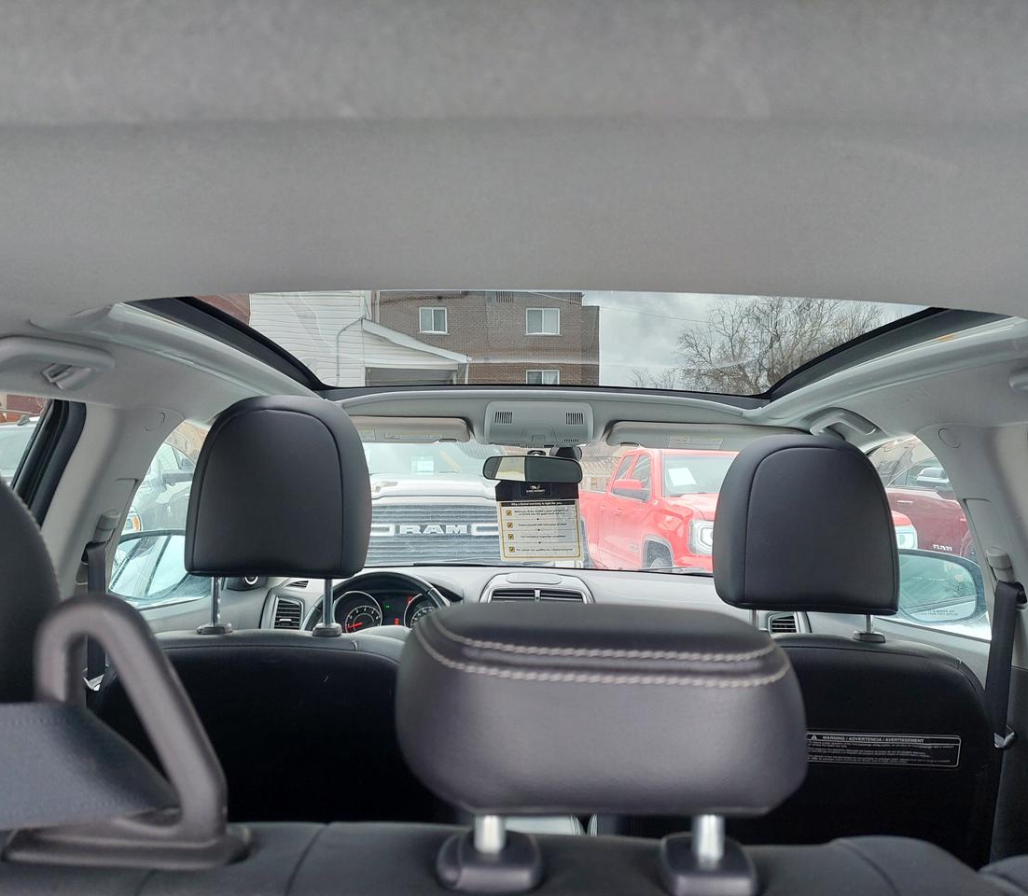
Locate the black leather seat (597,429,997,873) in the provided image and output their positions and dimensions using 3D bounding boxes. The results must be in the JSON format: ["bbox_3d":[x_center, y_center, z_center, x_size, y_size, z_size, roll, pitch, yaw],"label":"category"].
[{"bbox_3d":[0.410,0.495,1.420,0.510,1.000,0.750,1,-3,1],"label":"black leather seat"}]

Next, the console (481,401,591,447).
[{"bbox_3d":[0.050,-0.050,1.740,0.235,0.090,0.210,1,-3,1],"label":"console"}]

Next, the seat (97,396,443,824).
[{"bbox_3d":[-0.325,0.465,1.420,0.510,1.030,0.750,1,-3,1],"label":"seat"}]

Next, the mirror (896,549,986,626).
[{"bbox_3d":[0.929,0.317,1.880,0.250,0.170,0.130,1,-3,10],"label":"mirror"}]

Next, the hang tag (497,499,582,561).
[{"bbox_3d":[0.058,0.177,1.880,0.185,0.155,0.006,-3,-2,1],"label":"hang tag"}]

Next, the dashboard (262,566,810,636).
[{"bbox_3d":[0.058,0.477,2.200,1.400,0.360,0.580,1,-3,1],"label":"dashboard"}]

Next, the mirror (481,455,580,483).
[{"bbox_3d":[0.042,0.047,1.860,0.235,0.062,0.045,3,-4,13],"label":"mirror"}]

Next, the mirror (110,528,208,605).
[{"bbox_3d":[-0.834,0.270,1.880,0.250,0.170,0.130,2,-3,-10],"label":"mirror"}]

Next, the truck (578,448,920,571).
[{"bbox_3d":[2.100,0.960,9.100,2.030,1.880,5.840,1,-3,-4],"label":"truck"}]

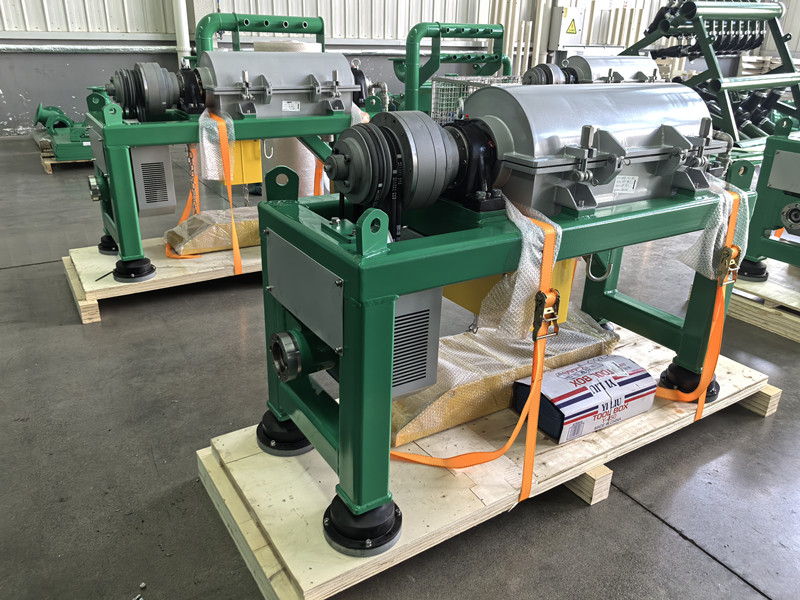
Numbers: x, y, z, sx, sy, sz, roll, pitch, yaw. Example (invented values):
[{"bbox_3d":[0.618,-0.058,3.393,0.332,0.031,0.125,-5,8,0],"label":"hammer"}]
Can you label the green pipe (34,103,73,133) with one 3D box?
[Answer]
[{"bbox_3d":[-4.100,-2.151,7.395,0.406,0.362,0.406,-13,27,-31],"label":"green pipe"}]

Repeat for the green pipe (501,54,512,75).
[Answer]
[{"bbox_3d":[1.383,-3.031,8.100,0.160,0.300,0.130,-13,27,-31],"label":"green pipe"}]

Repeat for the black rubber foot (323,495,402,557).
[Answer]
[{"bbox_3d":[-0.104,0.619,1.823,0.232,0.115,0.232,2,23,-1],"label":"black rubber foot"}]

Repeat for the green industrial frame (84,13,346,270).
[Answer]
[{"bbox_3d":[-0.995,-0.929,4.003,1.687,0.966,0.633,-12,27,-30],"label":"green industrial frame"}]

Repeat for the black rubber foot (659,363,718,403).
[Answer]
[{"bbox_3d":[1.230,0.321,2.629,0.232,0.115,0.232,2,23,-1],"label":"black rubber foot"}]

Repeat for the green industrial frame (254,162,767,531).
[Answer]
[{"bbox_3d":[0.434,-0.064,2.242,1.687,0.850,0.633,-13,27,-31],"label":"green industrial frame"}]

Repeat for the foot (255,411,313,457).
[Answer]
[{"bbox_3d":[-0.392,0.436,2.231,0.232,0.115,0.232,2,23,-1],"label":"foot"}]

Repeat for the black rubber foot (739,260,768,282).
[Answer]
[{"bbox_3d":[2.217,-0.206,3.947,0.232,0.115,0.232,-13,27,-31],"label":"black rubber foot"}]

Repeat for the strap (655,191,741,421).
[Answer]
[{"bbox_3d":[1.179,0.046,2.385,0.189,0.906,0.189,-13,27,-31],"label":"strap"}]

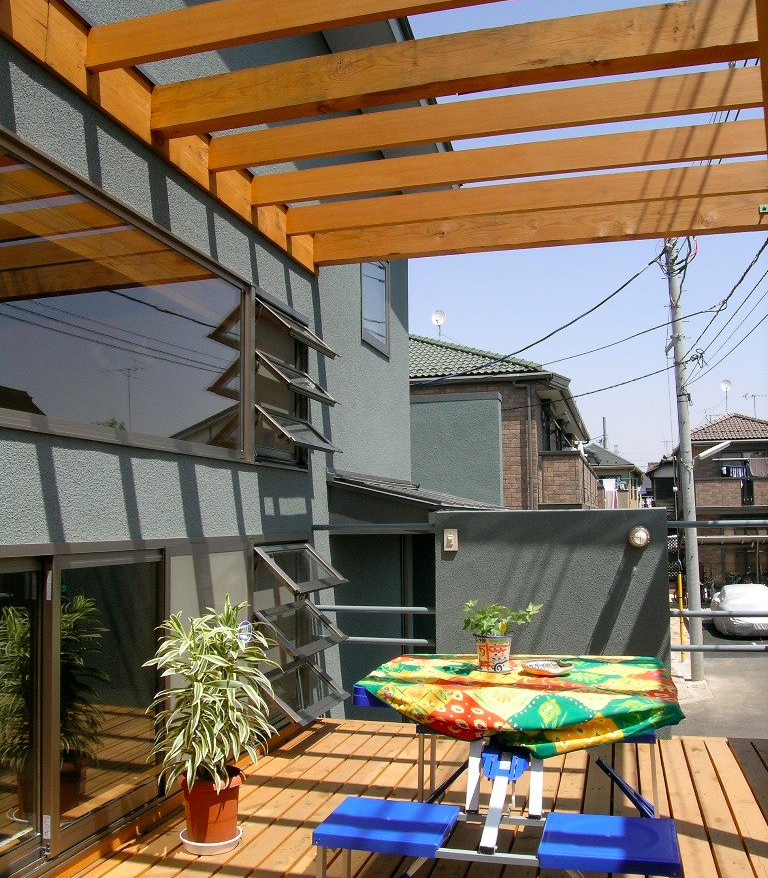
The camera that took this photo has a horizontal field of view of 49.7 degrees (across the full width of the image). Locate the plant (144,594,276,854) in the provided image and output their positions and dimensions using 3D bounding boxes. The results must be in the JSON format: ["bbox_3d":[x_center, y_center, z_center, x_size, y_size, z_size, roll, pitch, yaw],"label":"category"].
[{"bbox_3d":[-0.630,1.020,3.037,0.469,0.873,0.432,0,-6,-12],"label":"plant"}]

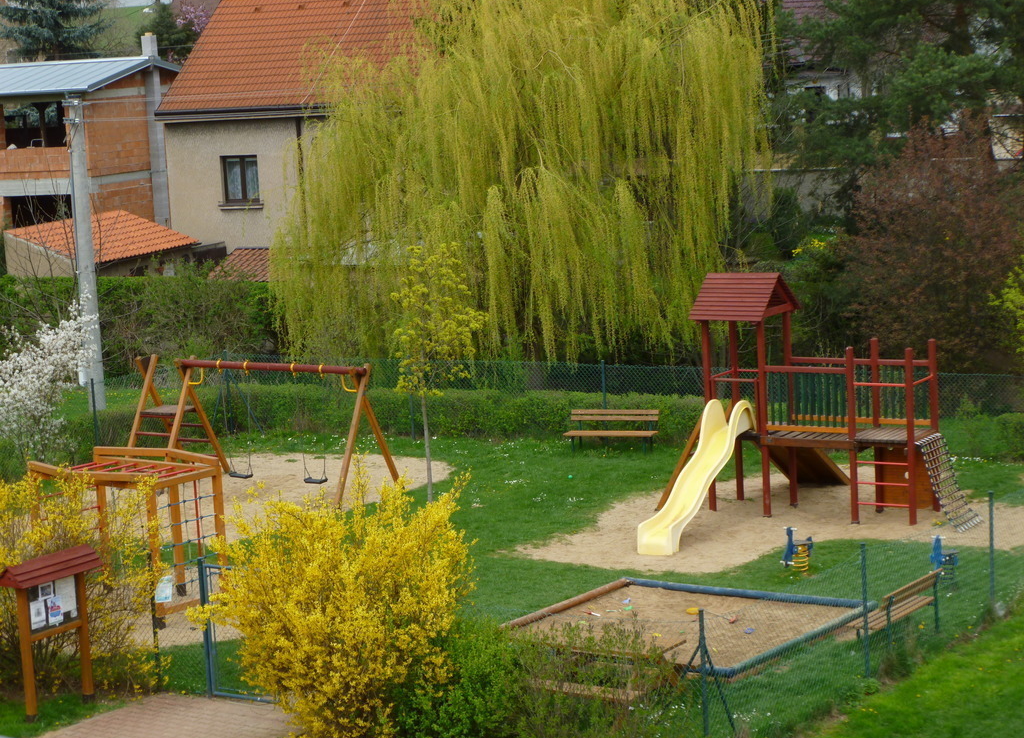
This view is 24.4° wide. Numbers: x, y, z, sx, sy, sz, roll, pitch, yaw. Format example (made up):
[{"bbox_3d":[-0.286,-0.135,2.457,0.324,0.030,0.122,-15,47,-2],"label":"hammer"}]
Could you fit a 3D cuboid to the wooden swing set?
[{"bbox_3d":[-4.736,1.022,43.852,5.550,2.480,1.950,2,9,35],"label":"wooden swing set"}]

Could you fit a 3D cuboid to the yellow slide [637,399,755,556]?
[{"bbox_3d":[2.925,1.689,37.853,0.640,1.960,3.200,2,9,31],"label":"yellow slide"}]

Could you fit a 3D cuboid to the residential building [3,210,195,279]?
[{"bbox_3d":[-12.455,-2.892,72.761,2.710,3.300,6.900,0,8,21],"label":"residential building"}]

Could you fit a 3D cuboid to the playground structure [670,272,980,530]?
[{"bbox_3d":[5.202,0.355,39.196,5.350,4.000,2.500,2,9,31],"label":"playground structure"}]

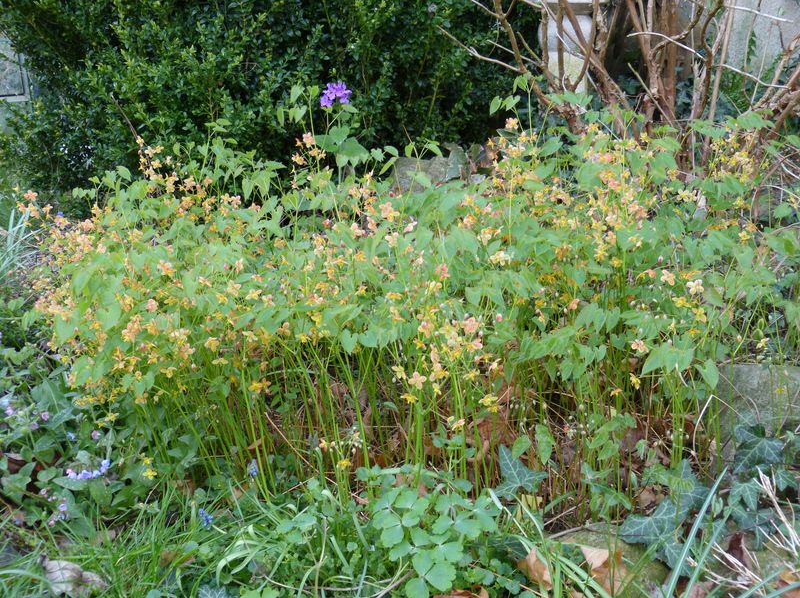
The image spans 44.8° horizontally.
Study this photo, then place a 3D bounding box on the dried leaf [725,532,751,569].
[{"bbox_3d":[0.398,0.295,1.140,0.027,0.044,0.018,-7,7,17],"label":"dried leaf"}]

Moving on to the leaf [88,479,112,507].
[{"bbox_3d":[-0.392,0.255,1.270,0.030,0.036,0.013,-1,4,-17],"label":"leaf"}]

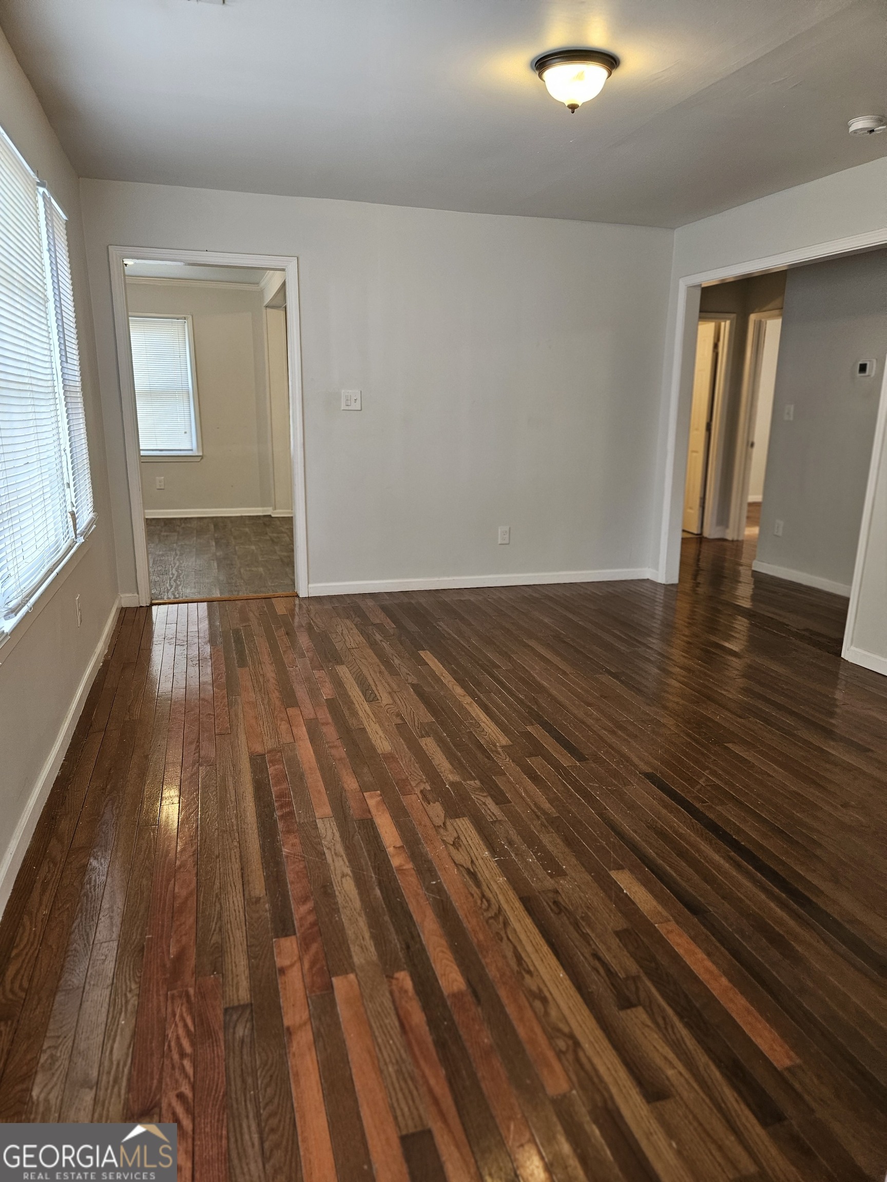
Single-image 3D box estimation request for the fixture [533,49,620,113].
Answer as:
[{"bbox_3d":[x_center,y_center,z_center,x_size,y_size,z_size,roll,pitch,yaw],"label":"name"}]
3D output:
[{"bbox_3d":[0.462,-1.772,2.774,0.294,0.144,0.294,1,14,0],"label":"fixture"}]

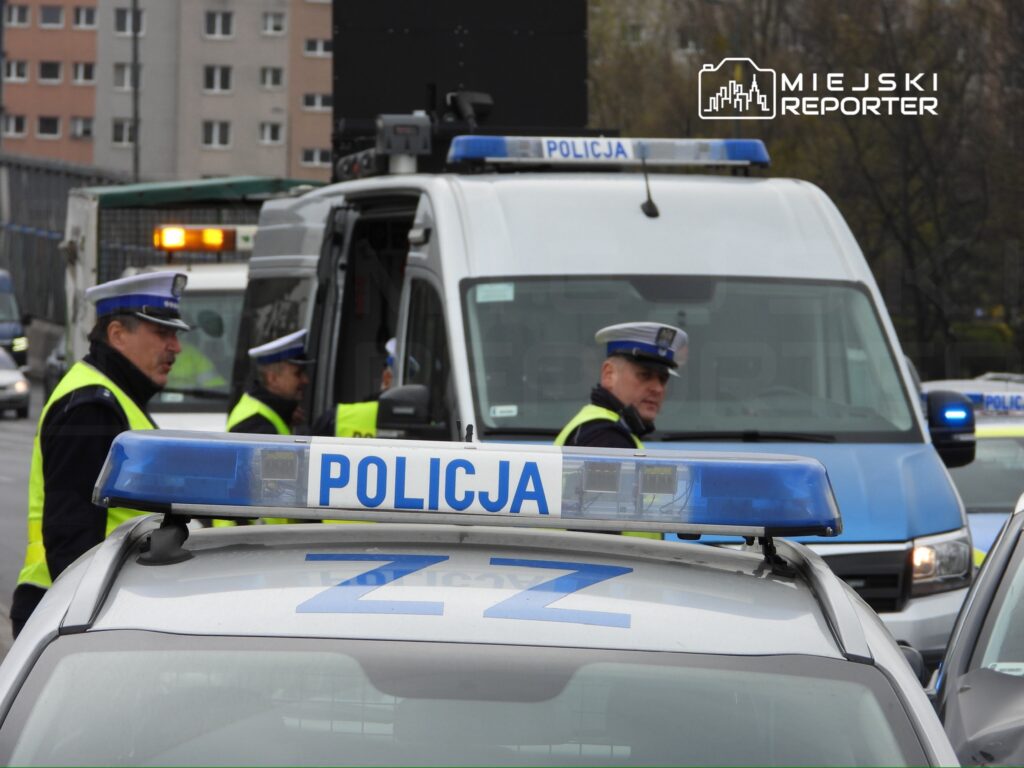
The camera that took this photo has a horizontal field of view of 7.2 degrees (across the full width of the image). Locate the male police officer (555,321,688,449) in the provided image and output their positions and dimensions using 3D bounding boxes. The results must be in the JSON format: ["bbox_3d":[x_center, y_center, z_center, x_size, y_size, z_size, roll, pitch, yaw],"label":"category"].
[{"bbox_3d":[0.290,0.755,23.900,0.420,1.870,0.540,1,0,18],"label":"male police officer"}]

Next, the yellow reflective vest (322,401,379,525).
[{"bbox_3d":[-0.580,0.385,34.600,0.470,0.660,0.310,1,0,20],"label":"yellow reflective vest"}]

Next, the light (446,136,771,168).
[{"bbox_3d":[0.404,-0.969,33.900,1.330,0.115,0.300,1,0,-10],"label":"light"}]

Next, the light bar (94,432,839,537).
[{"bbox_3d":[-0.070,0.155,12.500,1.140,0.120,0.300,2,0,0],"label":"light bar"}]

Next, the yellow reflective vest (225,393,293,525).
[{"bbox_3d":[-1.120,0.375,35.500,0.320,0.670,0.480,1,0,-6],"label":"yellow reflective vest"}]

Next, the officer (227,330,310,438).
[{"bbox_3d":[-1.085,0.710,35.500,0.420,1.880,0.520,1,0,-6],"label":"officer"}]

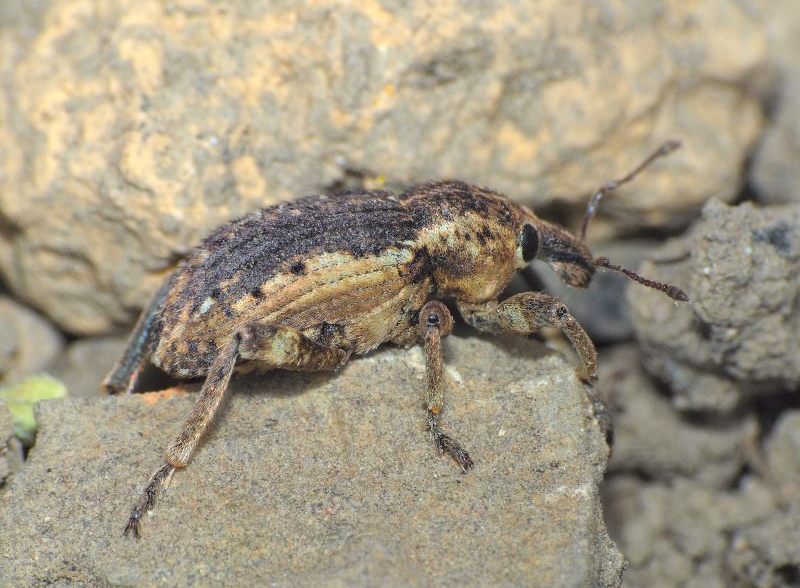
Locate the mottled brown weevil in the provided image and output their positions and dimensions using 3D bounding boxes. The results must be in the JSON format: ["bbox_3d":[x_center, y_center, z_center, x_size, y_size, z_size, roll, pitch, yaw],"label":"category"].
[{"bbox_3d":[0.000,0.000,0.100,0.013,0.005,0.007,-13,25,-2],"label":"mottled brown weevil"}]

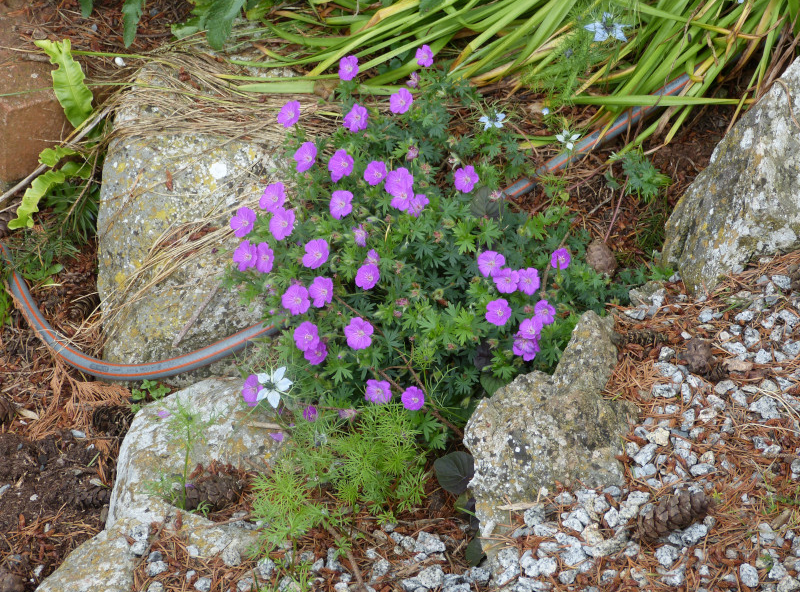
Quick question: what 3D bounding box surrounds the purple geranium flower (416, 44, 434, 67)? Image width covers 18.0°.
[{"bbox_3d":[0.029,-0.276,2.900,0.023,0.010,0.025,-7,70,20],"label":"purple geranium flower"}]

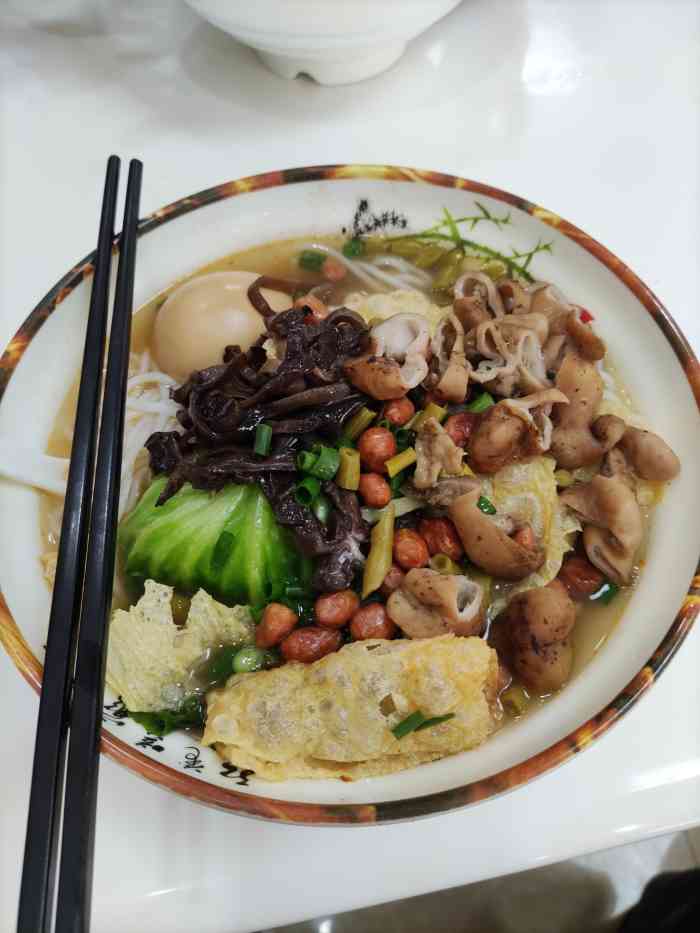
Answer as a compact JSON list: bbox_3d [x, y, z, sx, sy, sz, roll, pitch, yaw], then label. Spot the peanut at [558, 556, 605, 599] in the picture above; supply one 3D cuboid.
[{"bbox_3d":[0.072,0.034,0.211,0.015,0.012,0.012,20,63,10],"label":"peanut"}]

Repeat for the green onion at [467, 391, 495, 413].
[{"bbox_3d":[0.045,-0.022,0.231,0.011,0.005,0.006,-41,69,-20],"label":"green onion"}]

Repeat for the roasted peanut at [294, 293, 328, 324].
[{"bbox_3d":[-0.015,-0.060,0.260,0.014,0.009,0.010,37,68,19],"label":"roasted peanut"}]

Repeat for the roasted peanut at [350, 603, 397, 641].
[{"bbox_3d":[0.007,0.047,0.203,0.014,0.011,0.012,-10,62,-4],"label":"roasted peanut"}]

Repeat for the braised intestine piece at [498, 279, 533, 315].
[{"bbox_3d":[0.060,-0.062,0.245,0.013,0.010,0.011,-1,62,1],"label":"braised intestine piece"}]

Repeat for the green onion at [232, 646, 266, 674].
[{"bbox_3d":[-0.030,0.057,0.198,0.009,0.007,0.007,-9,62,-5],"label":"green onion"}]

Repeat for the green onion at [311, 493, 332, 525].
[{"bbox_3d":[-0.009,0.014,0.217,0.006,0.005,0.010,-13,62,-6],"label":"green onion"}]

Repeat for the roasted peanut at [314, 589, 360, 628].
[{"bbox_3d":[-0.004,0.043,0.201,0.014,0.010,0.010,-23,64,-12],"label":"roasted peanut"}]

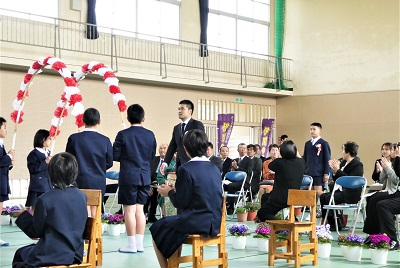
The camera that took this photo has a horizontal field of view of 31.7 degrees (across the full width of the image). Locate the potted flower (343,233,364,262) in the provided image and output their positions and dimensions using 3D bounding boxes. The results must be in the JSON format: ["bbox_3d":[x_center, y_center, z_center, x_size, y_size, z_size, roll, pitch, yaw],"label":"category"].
[{"bbox_3d":[1.511,1.099,6.903,0.235,0.275,0.235,0,-1,0],"label":"potted flower"}]

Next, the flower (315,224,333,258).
[{"bbox_3d":[1.275,1.100,7.229,0.190,0.340,0.190,1,-1,0],"label":"flower"}]

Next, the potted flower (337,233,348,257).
[{"bbox_3d":[1.520,1.113,7.153,0.230,0.260,0.230,-1,-2,43],"label":"potted flower"}]

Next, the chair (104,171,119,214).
[{"bbox_3d":[-1.332,0.933,10.609,0.460,0.760,0.470,-1,-2,41],"label":"chair"}]

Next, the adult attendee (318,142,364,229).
[{"bbox_3d":[1.867,0.694,9.300,0.660,1.220,0.480,1,-1,-3],"label":"adult attendee"}]

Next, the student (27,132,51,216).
[{"bbox_3d":[-1.941,0.589,8.550,0.330,1.310,0.400,0,-2,32],"label":"student"}]

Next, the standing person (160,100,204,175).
[{"bbox_3d":[-0.209,0.427,9.121,0.540,1.710,0.420,-1,-2,37],"label":"standing person"}]

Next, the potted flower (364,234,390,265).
[{"bbox_3d":[1.698,1.094,6.743,0.250,0.280,0.250,0,-1,0],"label":"potted flower"}]

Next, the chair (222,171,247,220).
[{"bbox_3d":[0.482,0.965,11.282,0.450,0.765,0.460,0,-2,41],"label":"chair"}]

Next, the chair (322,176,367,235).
[{"bbox_3d":[1.829,0.929,8.893,0.450,0.765,0.460,0,-2,41],"label":"chair"}]

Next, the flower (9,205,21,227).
[{"bbox_3d":[-2.486,1.113,9.600,0.250,0.300,0.250,1,-1,0],"label":"flower"}]

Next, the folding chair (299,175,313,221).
[{"bbox_3d":[1.225,0.931,9.312,0.450,0.765,0.460,0,-2,41],"label":"folding chair"}]

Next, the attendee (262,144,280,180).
[{"bbox_3d":[1.134,0.761,11.337,0.500,1.190,0.680,0,-1,32],"label":"attendee"}]

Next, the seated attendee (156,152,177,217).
[{"bbox_3d":[-0.340,0.724,10.637,0.500,1.200,0.680,0,-1,24],"label":"seated attendee"}]

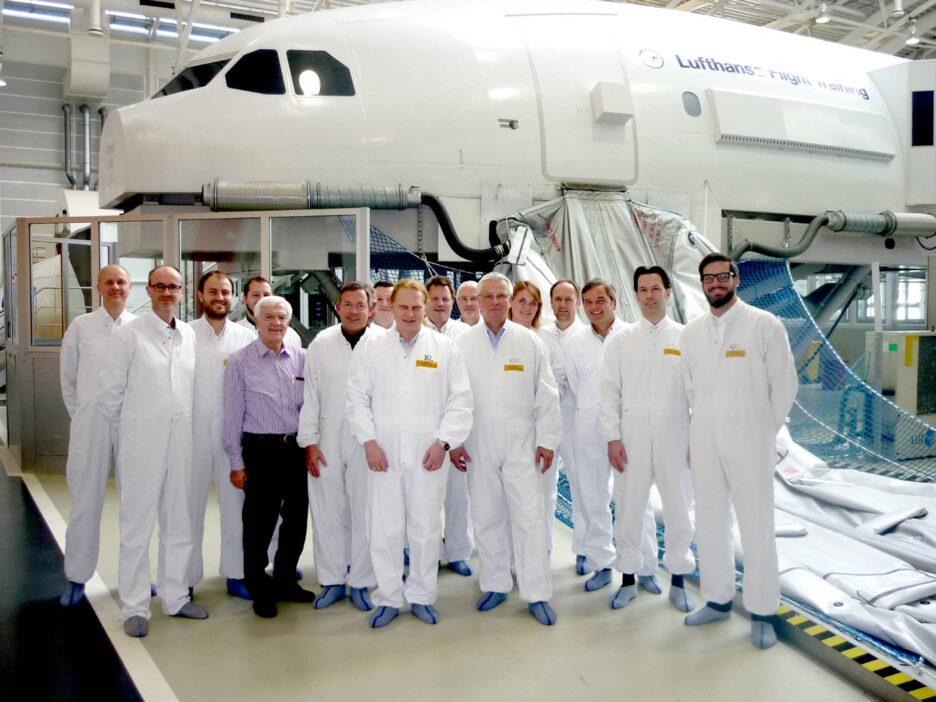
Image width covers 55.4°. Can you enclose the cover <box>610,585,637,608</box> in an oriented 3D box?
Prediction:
[{"bbox_3d":[0.851,1.315,4.831,0.110,0.090,0.280,1,2,33],"label":"cover"}]

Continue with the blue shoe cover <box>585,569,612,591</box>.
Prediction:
[{"bbox_3d":[0.776,1.319,5.207,0.110,0.105,0.280,3,4,39],"label":"blue shoe cover"}]

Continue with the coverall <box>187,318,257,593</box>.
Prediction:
[{"bbox_3d":[-1.392,0.567,5.060,0.520,1.490,0.350,-1,1,-20],"label":"coverall"}]

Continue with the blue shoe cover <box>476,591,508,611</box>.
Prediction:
[{"bbox_3d":[0.144,1.331,4.868,0.110,0.105,0.280,3,4,38],"label":"blue shoe cover"}]

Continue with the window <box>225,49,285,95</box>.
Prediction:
[{"bbox_3d":[-2.244,-2.939,9.400,0.680,0.600,0.060,1,-23,12],"label":"window"}]

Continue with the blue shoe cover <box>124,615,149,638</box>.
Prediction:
[{"bbox_3d":[-1.637,1.318,4.411,0.108,0.115,0.285,-1,2,-21],"label":"blue shoe cover"}]

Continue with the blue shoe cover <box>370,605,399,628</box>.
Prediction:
[{"bbox_3d":[-0.426,1.312,4.569,0.108,0.115,0.285,0,2,12],"label":"blue shoe cover"}]

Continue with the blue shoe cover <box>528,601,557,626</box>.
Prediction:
[{"bbox_3d":[0.386,1.343,4.682,0.110,0.105,0.280,-1,3,-20],"label":"blue shoe cover"}]

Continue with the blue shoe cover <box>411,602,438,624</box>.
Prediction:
[{"bbox_3d":[-0.221,1.310,4.609,0.108,0.115,0.285,-1,2,-17],"label":"blue shoe cover"}]

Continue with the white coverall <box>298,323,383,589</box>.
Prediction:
[{"bbox_3d":[-0.669,0.575,4.910,0.540,1.450,0.360,0,1,-10],"label":"white coverall"}]

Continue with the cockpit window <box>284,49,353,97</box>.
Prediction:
[{"bbox_3d":[-1.527,-2.892,9.300,0.700,0.580,0.060,0,-21,-2],"label":"cockpit window"}]

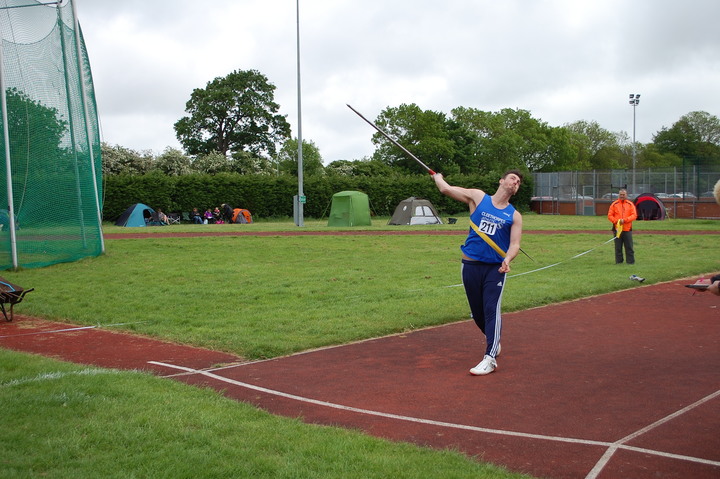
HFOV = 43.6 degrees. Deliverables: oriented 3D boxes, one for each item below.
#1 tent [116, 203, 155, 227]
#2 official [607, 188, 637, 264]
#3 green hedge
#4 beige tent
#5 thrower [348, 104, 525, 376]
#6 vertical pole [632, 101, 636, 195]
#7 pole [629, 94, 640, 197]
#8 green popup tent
[{"bbox_3d":[-14.550,-1.631,59.300,2.600,1.550,2.200,-2,3,-30],"label":"tent"},{"bbox_3d":[6.350,-0.319,21.750,0.750,1.830,0.450,0,3,16],"label":"official"},{"bbox_3d":[-2.900,-3.385,72.500,36.000,3.800,2.200,-1,2,-15],"label":"green hedge"},{"bbox_3d":[3.550,-1.830,59.000,2.650,1.750,2.600,-2,3,-33],"label":"beige tent"},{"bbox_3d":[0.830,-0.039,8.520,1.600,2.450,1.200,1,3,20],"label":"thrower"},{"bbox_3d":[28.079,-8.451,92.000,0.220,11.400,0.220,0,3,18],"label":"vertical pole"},{"bbox_3d":[28.109,-8.902,92.000,1.200,12.300,0.800,0,3,18],"label":"pole"},{"bbox_3d":[-0.650,-1.902,56.200,1.950,2.180,1.950,2,3,39],"label":"green popup tent"}]

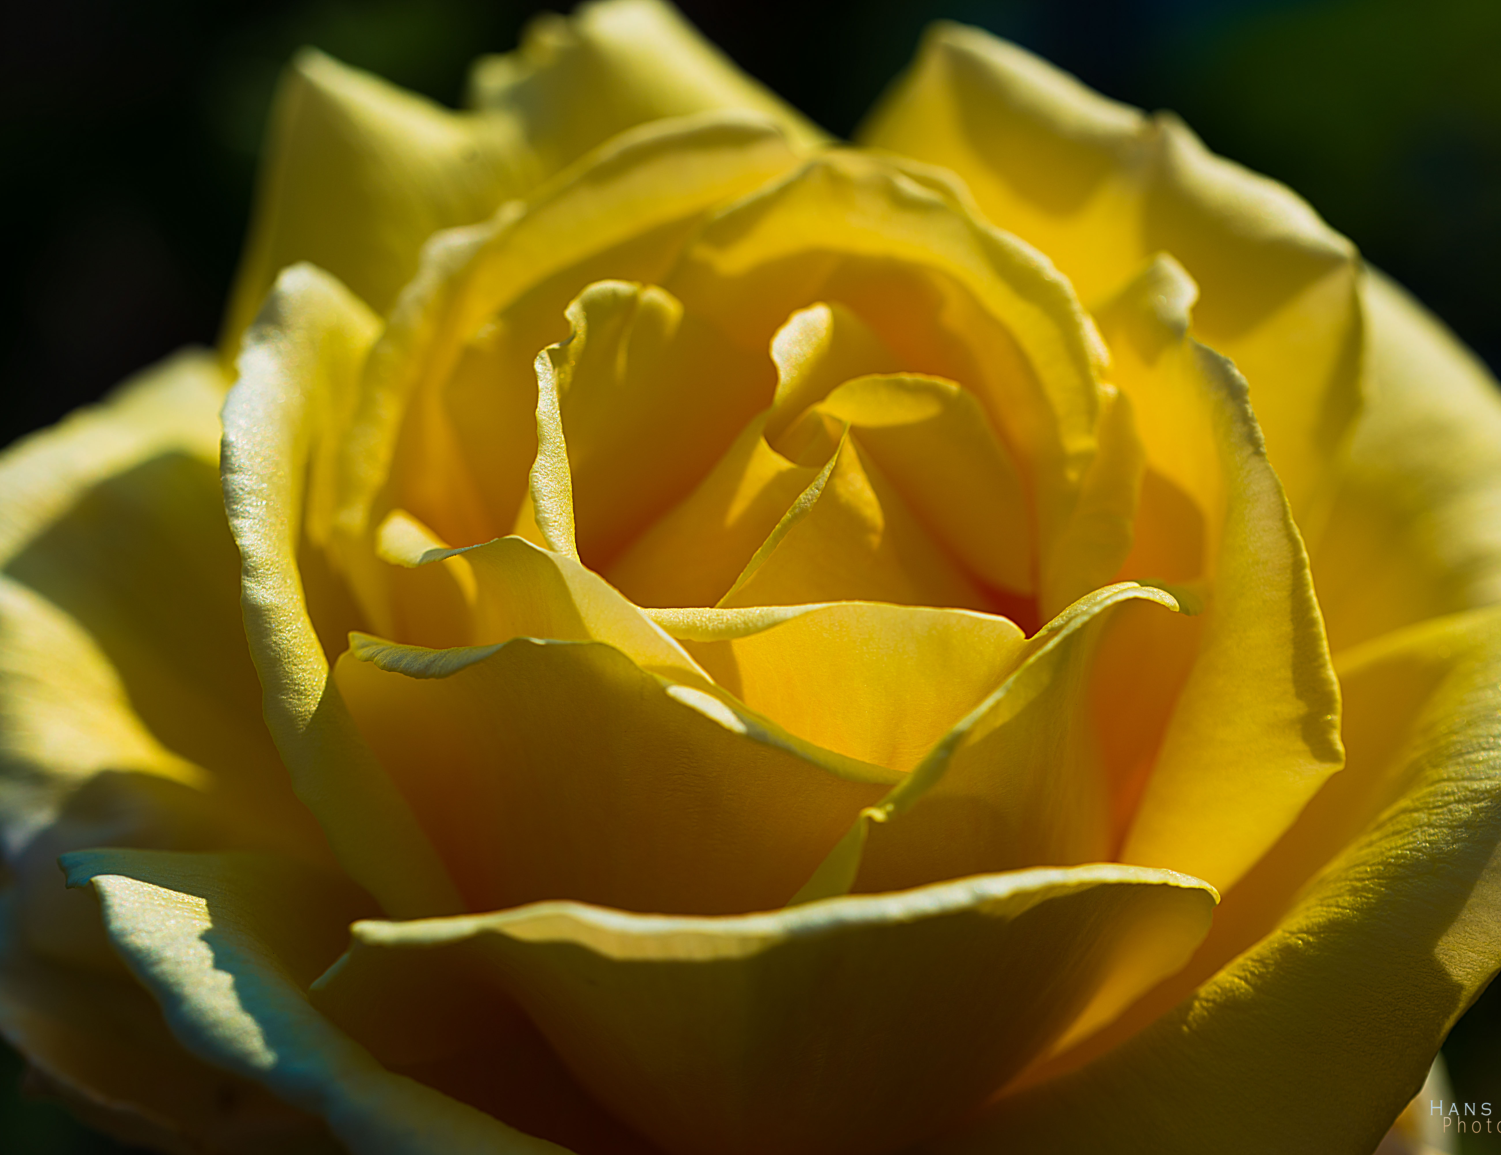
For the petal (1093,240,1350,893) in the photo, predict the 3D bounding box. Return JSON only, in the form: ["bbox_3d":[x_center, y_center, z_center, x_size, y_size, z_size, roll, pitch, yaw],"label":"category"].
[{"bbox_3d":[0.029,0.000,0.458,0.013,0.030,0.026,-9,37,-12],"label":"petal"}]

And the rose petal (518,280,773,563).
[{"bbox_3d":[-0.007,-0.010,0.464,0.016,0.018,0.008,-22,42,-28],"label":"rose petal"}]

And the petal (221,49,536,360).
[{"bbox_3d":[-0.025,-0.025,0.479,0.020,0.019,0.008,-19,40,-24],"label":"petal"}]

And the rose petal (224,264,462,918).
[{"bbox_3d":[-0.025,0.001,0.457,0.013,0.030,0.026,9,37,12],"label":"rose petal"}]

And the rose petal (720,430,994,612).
[{"bbox_3d":[0.007,-0.004,0.454,0.017,0.012,0.006,-3,36,-4],"label":"rose petal"}]

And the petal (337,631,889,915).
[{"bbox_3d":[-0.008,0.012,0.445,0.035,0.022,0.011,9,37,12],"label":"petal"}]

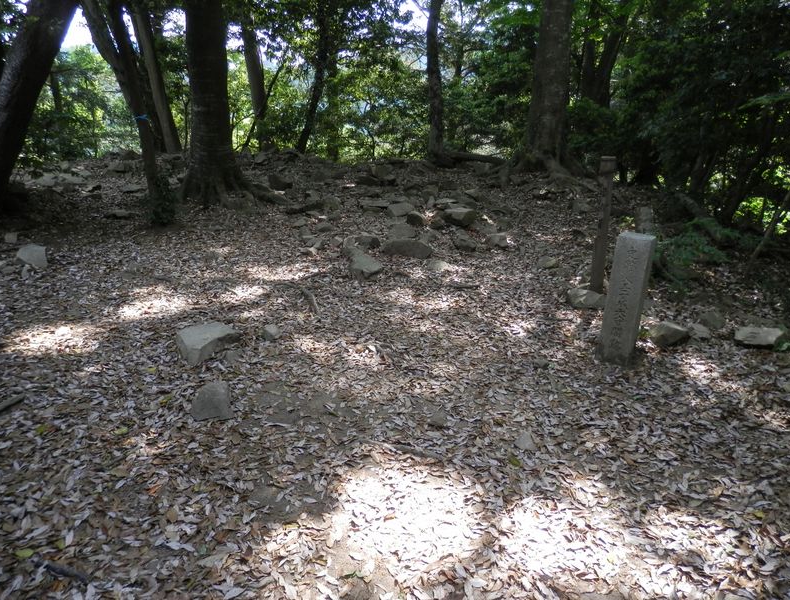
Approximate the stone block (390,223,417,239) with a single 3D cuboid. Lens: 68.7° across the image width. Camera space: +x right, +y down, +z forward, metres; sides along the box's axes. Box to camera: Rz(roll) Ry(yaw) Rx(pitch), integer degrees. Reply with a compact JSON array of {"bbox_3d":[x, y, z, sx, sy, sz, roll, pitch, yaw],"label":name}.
[{"bbox_3d":[0.108,-0.884,7.350,0.360,0.160,0.330,0,13,0],"label":"stone block"}]

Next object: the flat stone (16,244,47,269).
[{"bbox_3d":[-3.641,-0.440,5.795,0.262,0.196,0.262,-11,20,-31],"label":"flat stone"}]

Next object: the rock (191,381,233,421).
[{"bbox_3d":[-0.983,0.543,3.120,0.220,0.140,0.210,0,19,0],"label":"rock"}]

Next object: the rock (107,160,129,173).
[{"bbox_3d":[-5.642,-2.727,11.800,0.410,0.210,0.330,-3,14,-17],"label":"rock"}]

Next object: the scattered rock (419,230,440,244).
[{"bbox_3d":[0.409,-0.741,6.850,0.235,0.125,0.200,1,18,3],"label":"scattered rock"}]

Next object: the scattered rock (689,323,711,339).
[{"bbox_3d":[2.157,0.215,4.080,0.150,0.080,0.120,10,20,28],"label":"scattered rock"}]

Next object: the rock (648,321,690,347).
[{"bbox_3d":[1.886,0.230,3.970,0.265,0.135,0.190,9,19,26],"label":"rock"}]

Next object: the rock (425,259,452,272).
[{"bbox_3d":[0.403,-0.315,5.350,0.235,0.090,0.190,0,19,0],"label":"rock"}]

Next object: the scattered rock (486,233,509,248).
[{"bbox_3d":[1.292,-0.753,7.300,0.270,0.165,0.220,3,14,6],"label":"scattered rock"}]

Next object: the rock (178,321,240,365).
[{"bbox_3d":[-1.240,0.289,3.800,0.380,0.180,0.330,-5,14,-20],"label":"rock"}]

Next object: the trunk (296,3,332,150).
[{"bbox_3d":[-1.929,-5.164,13.627,0.360,3.370,0.360,11,13,0],"label":"trunk"}]

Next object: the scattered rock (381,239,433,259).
[{"bbox_3d":[0.152,-0.645,7.200,0.620,0.200,0.380,2,14,0],"label":"scattered rock"}]

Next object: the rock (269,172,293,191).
[{"bbox_3d":[-2.081,-2.153,10.500,0.460,0.290,0.360,-3,18,-11],"label":"rock"}]

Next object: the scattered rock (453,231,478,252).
[{"bbox_3d":[0.771,-0.650,6.278,0.248,0.199,0.261,2,17,7],"label":"scattered rock"}]

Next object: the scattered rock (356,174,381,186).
[{"bbox_3d":[-0.491,-2.213,10.700,0.470,0.190,0.350,-1,18,-2],"label":"scattered rock"}]

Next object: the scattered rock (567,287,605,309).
[{"bbox_3d":[1.639,-0.030,4.914,0.332,0.139,0.249,6,18,18],"label":"scattered rock"}]

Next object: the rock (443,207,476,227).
[{"bbox_3d":[0.820,-1.035,7.181,0.408,0.194,0.326,2,17,6],"label":"rock"}]

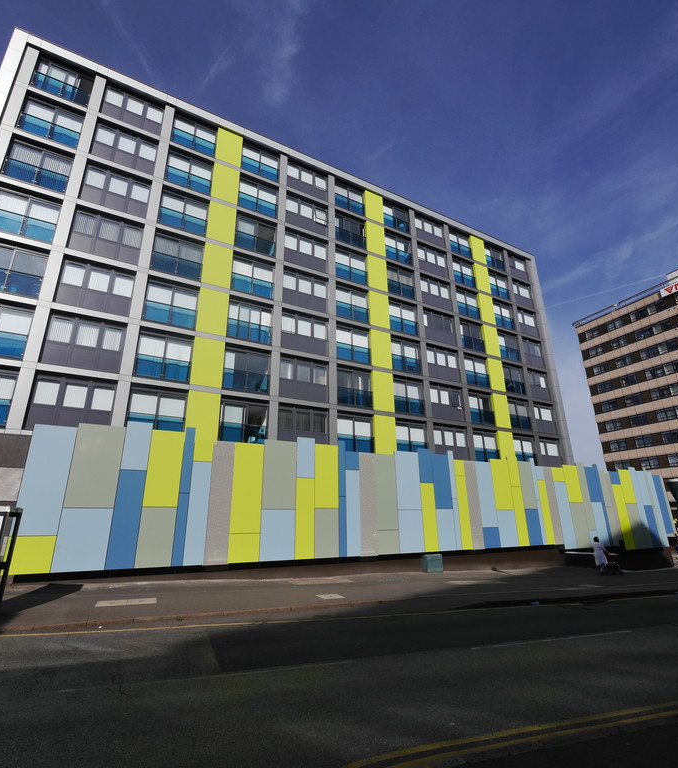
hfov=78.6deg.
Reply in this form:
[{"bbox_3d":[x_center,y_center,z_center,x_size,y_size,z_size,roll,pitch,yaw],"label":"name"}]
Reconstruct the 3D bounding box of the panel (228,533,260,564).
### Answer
[{"bbox_3d":[-3.440,5.980,15.079,1.147,0.985,0.080,9,-21,-28],"label":"panel"}]

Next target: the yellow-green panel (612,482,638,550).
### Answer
[{"bbox_3d":[20.753,9.678,30.208,1.174,4.502,0.080,10,-22,-27],"label":"yellow-green panel"}]

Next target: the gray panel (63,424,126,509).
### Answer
[{"bbox_3d":[-8.443,2.845,14.431,1.483,2.850,0.050,10,-22,-27],"label":"gray panel"}]

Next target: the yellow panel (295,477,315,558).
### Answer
[{"bbox_3d":[-1.342,5.345,16.531,0.831,3.070,0.080,9,-21,-28],"label":"yellow panel"}]

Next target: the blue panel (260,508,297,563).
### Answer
[{"bbox_3d":[-2.437,6.049,16.565,1.469,1.901,0.080,9,-22,-27],"label":"blue panel"}]

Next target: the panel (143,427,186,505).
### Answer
[{"bbox_3d":[-6.182,2.996,14.724,1.125,2.646,0.080,9,-21,-28],"label":"panel"}]

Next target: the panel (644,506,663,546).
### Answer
[{"bbox_3d":[21.629,9.857,28.608,1.120,2.769,0.080,9,-21,-28],"label":"panel"}]

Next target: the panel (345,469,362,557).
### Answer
[{"bbox_3d":[0.612,5.531,17.826,0.670,3.526,0.080,9,-21,-28],"label":"panel"}]

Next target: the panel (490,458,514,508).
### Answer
[{"bbox_3d":[8.917,5.518,22.668,1.430,2.658,0.080,9,-21,-28],"label":"panel"}]

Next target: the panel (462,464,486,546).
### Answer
[{"bbox_3d":[7.190,6.384,22.030,0.830,4.515,0.080,9,-22,-27],"label":"panel"}]

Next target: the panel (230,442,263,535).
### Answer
[{"bbox_3d":[-3.517,3.987,15.942,1.175,3.350,0.080,9,-21,-28],"label":"panel"}]

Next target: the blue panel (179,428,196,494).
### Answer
[{"bbox_3d":[-5.810,2.926,15.940,0.362,2.511,0.050,10,-22,-27],"label":"blue panel"}]

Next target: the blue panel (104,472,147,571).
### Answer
[{"bbox_3d":[-7.291,4.612,14.256,0.847,3.220,0.080,9,-22,-27],"label":"blue panel"}]

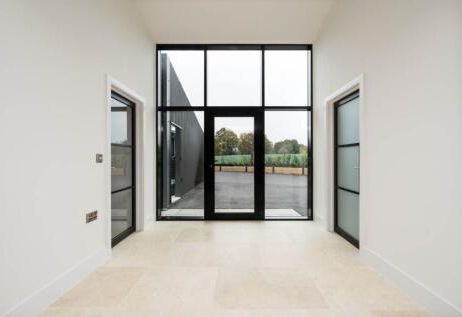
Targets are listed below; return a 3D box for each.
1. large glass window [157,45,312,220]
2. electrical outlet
[{"bbox_3d":[0.075,-0.476,3.715,2.890,3.263,0.090,0,0,1],"label":"large glass window"},{"bbox_3d":[-1.423,0.601,2.030,0.012,0.087,0.148,0,0,1],"label":"electrical outlet"}]

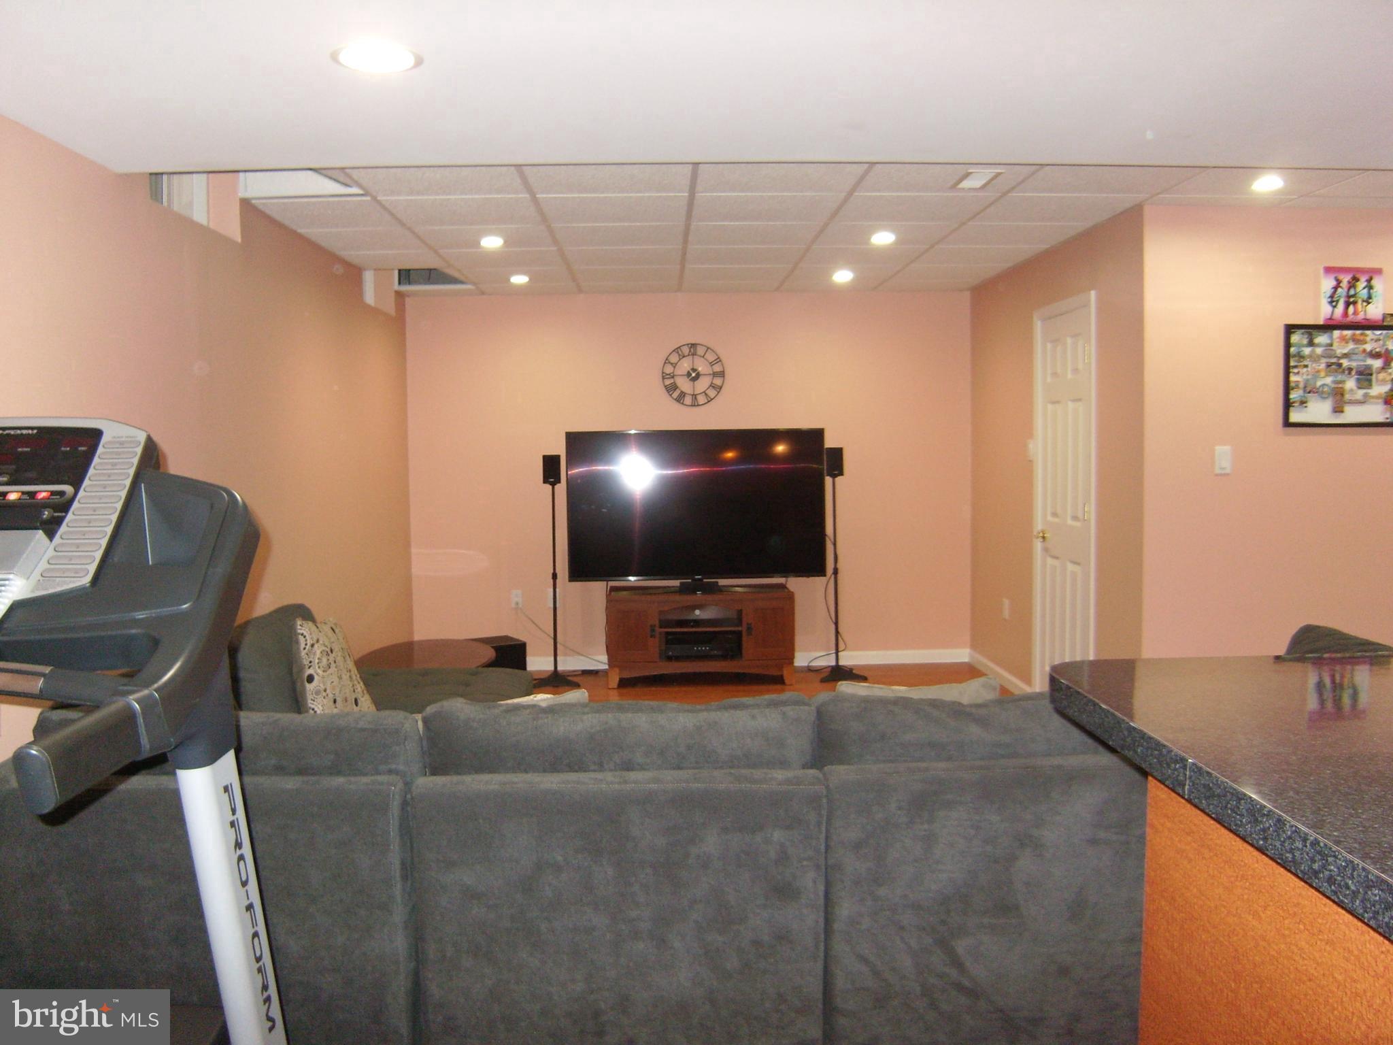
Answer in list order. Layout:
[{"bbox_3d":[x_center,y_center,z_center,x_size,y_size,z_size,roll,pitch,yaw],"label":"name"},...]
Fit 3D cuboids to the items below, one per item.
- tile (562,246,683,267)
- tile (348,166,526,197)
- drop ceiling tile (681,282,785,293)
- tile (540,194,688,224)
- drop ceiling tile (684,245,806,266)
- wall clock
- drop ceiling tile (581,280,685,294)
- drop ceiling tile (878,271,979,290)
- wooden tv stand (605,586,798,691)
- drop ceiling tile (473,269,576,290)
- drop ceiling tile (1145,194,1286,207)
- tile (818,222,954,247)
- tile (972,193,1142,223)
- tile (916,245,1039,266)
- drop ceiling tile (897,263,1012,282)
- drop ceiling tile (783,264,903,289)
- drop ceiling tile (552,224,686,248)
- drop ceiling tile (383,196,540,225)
[{"bbox_3d":[-0.363,-1.353,5.768,0.600,0.020,0.600,-1,4,-2],"label":"tile"},{"bbox_3d":[-0.911,-1.222,3.979,0.600,0.020,0.600,-1,4,-2],"label":"tile"},{"bbox_3d":[0.201,-1.464,6.982,0.605,0.020,0.500,-1,4,-2],"label":"drop ceiling tile"},{"bbox_3d":[-0.325,-1.273,4.588,0.600,0.020,0.600,-1,4,-2],"label":"tile"},{"bbox_3d":[0.239,-1.373,5.813,0.600,0.020,0.598,-1,4,-2],"label":"drop ceiling tile"},{"bbox_3d":[-0.021,-0.936,7.137,0.400,0.400,0.030,-1,4,-2],"label":"wall clock"},{"bbox_3d":[-0.398,-1.426,6.838,0.600,0.020,0.375,-1,4,-2],"label":"drop ceiling tile"},{"bbox_3d":[1.407,-1.458,6.895,0.585,0.020,0.375,-1,4,-2],"label":"drop ceiling tile"},{"bbox_3d":[0.022,0.676,6.809,1.087,0.548,0.440,-1,4,-2],"label":"wooden tv stand"},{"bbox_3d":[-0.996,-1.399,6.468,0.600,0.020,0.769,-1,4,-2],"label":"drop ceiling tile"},{"bbox_3d":[2.073,-1.284,4.468,0.600,0.020,0.166,-1,4,-2],"label":"drop ceiling tile"},{"bbox_3d":[0.863,-1.342,5.234,0.605,0.020,0.605,-1,4,-2],"label":"tile"},{"bbox_3d":[1.470,-1.294,4.652,0.605,0.020,0.605,-1,4,-2],"label":"tile"},{"bbox_3d":[1.435,-1.386,5.824,0.570,0.020,0.600,-1,4,-2],"label":"tile"},{"bbox_3d":[1.427,-1.431,6.465,0.600,0.020,0.598,-1,4,-2],"label":"drop ceiling tile"},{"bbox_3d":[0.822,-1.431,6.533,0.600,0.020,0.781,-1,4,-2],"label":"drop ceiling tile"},{"bbox_3d":[-0.348,-1.324,5.194,0.605,0.020,0.605,-1,4,-2],"label":"drop ceiling tile"},{"bbox_3d":[-0.931,-1.262,4.569,0.600,0.020,0.600,-1,4,-2],"label":"drop ceiling tile"}]

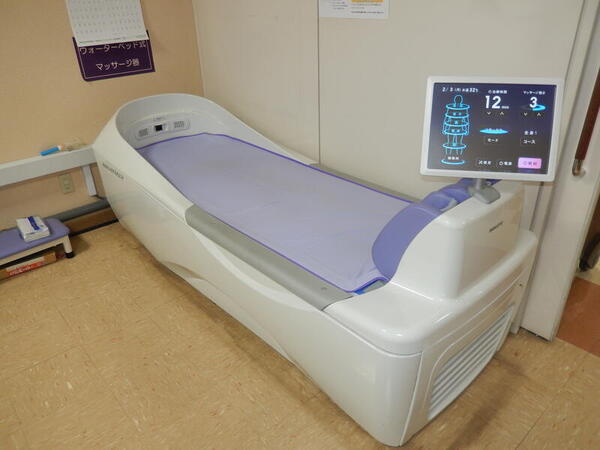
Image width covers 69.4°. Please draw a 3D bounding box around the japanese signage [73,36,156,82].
[{"bbox_3d":[-1.132,-1.050,2.685,0.458,0.256,0.010,-23,33,-36],"label":"japanese signage"}]

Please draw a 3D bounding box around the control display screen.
[{"bbox_3d":[0.509,-0.258,1.169,0.336,0.261,0.040,4,5,9],"label":"control display screen"}]

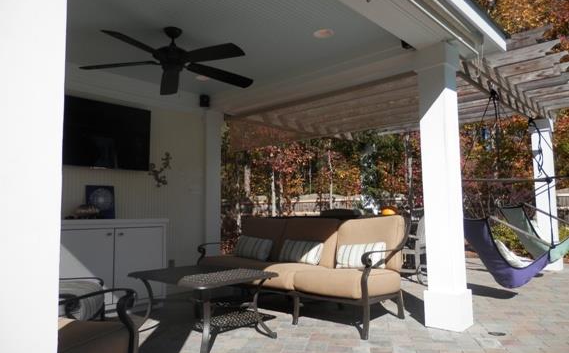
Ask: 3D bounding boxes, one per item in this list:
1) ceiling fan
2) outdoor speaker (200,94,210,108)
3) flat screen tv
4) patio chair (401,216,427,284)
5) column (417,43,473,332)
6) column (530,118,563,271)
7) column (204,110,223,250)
[{"bbox_3d":[-0.905,-1.013,3.316,1.464,0.381,1.434,-1,-4,-3],"label":"ceiling fan"},{"bbox_3d":[-1.009,-0.971,5.250,0.121,0.177,0.131,-1,-4,-3],"label":"outdoor speaker"},{"bbox_3d":[-1.900,-0.421,4.181,0.081,0.682,1.182,-5,-6,41],"label":"flat screen tv"},{"bbox_3d":[1.882,0.920,5.697,0.620,0.980,0.650,1,-5,-27],"label":"patio chair"},{"bbox_3d":[1.372,0.078,3.553,0.298,2.353,0.298,-5,-6,41],"label":"column"},{"bbox_3d":[4.065,0.296,6.381,0.298,2.262,0.298,-5,-6,41],"label":"column"},{"bbox_3d":[-0.956,0.289,5.504,0.253,2.293,0.253,-5,-6,41],"label":"column"}]

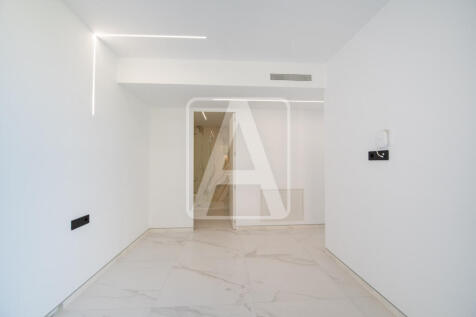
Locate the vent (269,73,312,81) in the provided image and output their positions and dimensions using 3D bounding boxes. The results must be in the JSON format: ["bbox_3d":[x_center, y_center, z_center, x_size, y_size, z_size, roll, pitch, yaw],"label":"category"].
[{"bbox_3d":[0.719,-1.081,2.654,0.570,0.086,0.030,0,-1,-4],"label":"vent"}]

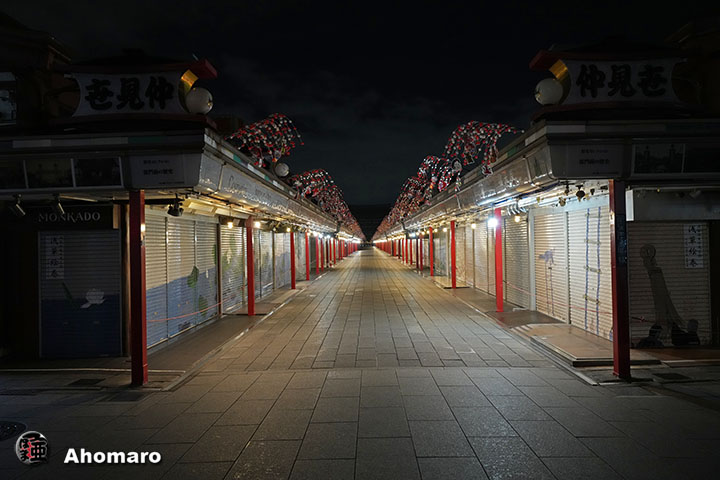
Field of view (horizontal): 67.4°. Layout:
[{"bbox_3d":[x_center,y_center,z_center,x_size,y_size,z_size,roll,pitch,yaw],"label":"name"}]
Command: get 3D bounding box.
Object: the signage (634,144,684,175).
[{"bbox_3d":[3.366,-0.908,6.090,0.588,0.334,0.042,-1,0,1],"label":"signage"}]

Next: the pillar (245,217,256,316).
[{"bbox_3d":[-2.761,0.637,13.638,0.140,2.520,0.150,-1,0,1],"label":"pillar"}]

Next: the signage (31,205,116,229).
[{"bbox_3d":[-4.187,-0.343,7.891,1.252,0.334,0.067,-1,0,1],"label":"signage"}]

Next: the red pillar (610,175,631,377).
[{"bbox_3d":[3.324,0.491,6.890,0.145,2.520,0.155,-1,0,1],"label":"red pillar"}]

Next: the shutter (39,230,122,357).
[{"bbox_3d":[-4.432,0.856,8.563,1.300,2.000,0.070,-1,0,1],"label":"shutter"}]

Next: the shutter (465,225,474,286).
[{"bbox_3d":[4.033,0.609,19.826,0.092,2.104,1.631,-1,0,1],"label":"shutter"}]

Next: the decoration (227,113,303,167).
[{"bbox_3d":[-1.666,-1.740,9.471,1.119,0.868,0.918,-1,0,1],"label":"decoration"}]

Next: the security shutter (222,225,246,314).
[{"bbox_3d":[-3.431,0.775,14.599,0.070,2.180,2.400,-1,0,1],"label":"security shutter"}]

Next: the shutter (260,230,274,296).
[{"bbox_3d":[-3.123,0.753,18.371,0.092,2.104,2.097,-1,0,1],"label":"shutter"}]

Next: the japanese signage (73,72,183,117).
[{"bbox_3d":[-2.852,-1.793,6.653,1.361,0.518,0.117,-1,0,1],"label":"japanese signage"}]

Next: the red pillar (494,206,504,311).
[{"bbox_3d":[3.405,0.512,13.209,0.140,2.520,0.150,-1,0,1],"label":"red pillar"}]

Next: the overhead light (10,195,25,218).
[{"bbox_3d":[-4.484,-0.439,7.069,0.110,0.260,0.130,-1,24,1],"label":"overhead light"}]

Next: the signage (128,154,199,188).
[{"bbox_3d":[-2.284,-0.800,6.308,0.850,0.400,0.060,-1,11,1],"label":"signage"}]

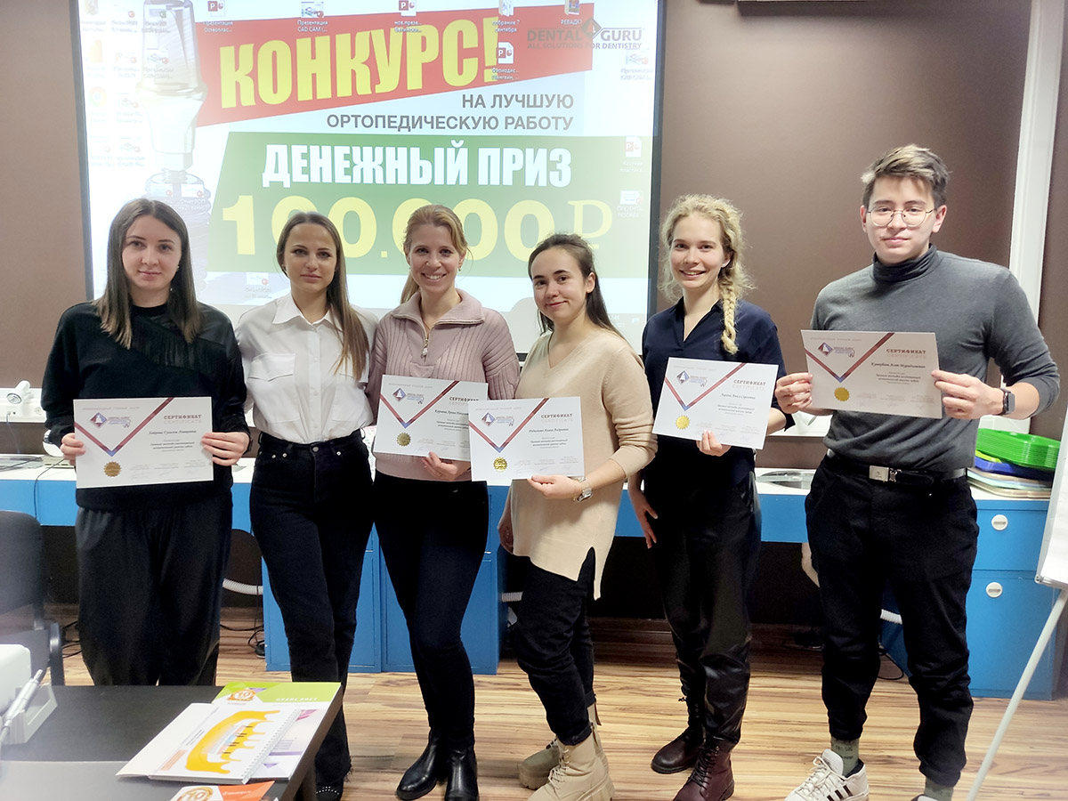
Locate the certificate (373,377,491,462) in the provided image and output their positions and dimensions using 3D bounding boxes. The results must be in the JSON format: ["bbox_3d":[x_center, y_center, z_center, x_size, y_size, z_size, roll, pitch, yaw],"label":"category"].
[{"bbox_3d":[-0.275,0.047,2.066,0.297,0.210,0.010,5,-5,6],"label":"certificate"}]

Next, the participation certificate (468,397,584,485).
[{"bbox_3d":[-0.020,0.100,2.030,0.297,0.210,0.010,-3,-5,-3],"label":"participation certificate"}]

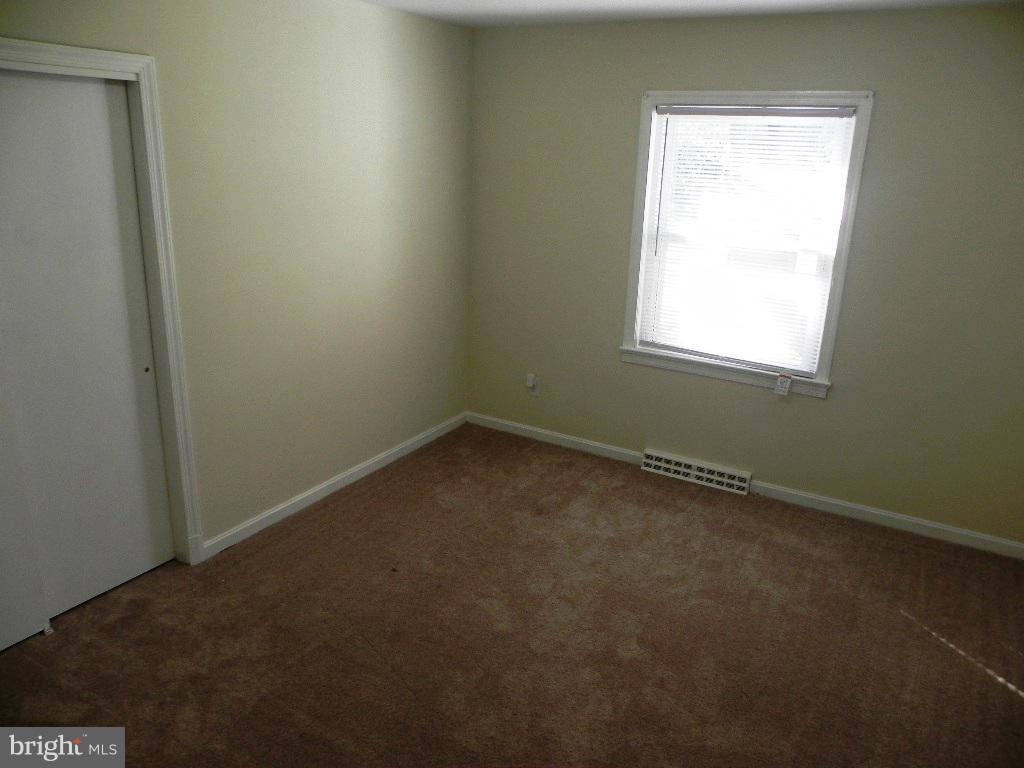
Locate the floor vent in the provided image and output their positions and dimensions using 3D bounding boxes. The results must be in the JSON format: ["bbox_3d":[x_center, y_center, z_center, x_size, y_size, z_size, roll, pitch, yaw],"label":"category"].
[{"bbox_3d":[1.047,0.495,4.396,0.620,0.122,0.057,12,20,28],"label":"floor vent"}]

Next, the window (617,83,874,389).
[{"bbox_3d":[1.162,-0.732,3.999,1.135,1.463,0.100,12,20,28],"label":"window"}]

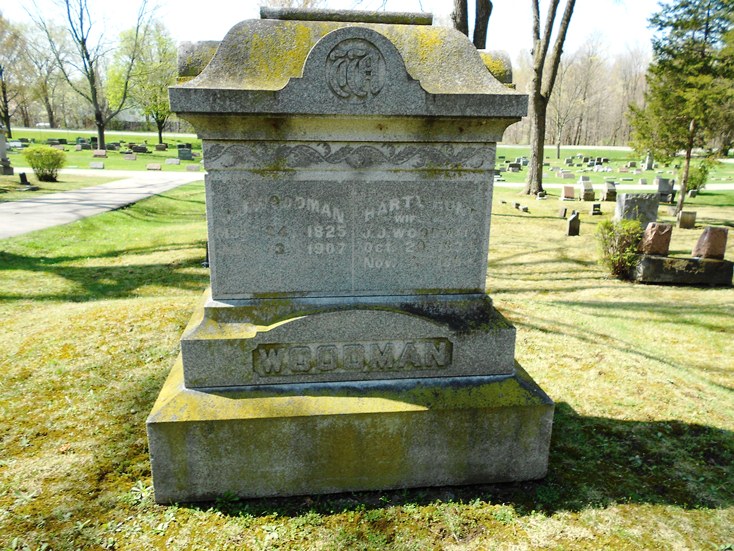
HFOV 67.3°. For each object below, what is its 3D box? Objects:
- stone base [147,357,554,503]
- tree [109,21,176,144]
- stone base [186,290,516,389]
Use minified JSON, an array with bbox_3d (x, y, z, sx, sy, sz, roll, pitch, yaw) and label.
[{"bbox_3d":[-0.106,0.585,2.995,1.770,0.481,1.186,-1,16,-6],"label":"stone base"},{"bbox_3d":[-15.897,-13.838,39.818,5.410,8.540,5.410,-5,17,-20],"label":"tree"},{"bbox_3d":[-0.102,0.179,2.878,1.489,0.364,0.898,-1,16,-6],"label":"stone base"}]

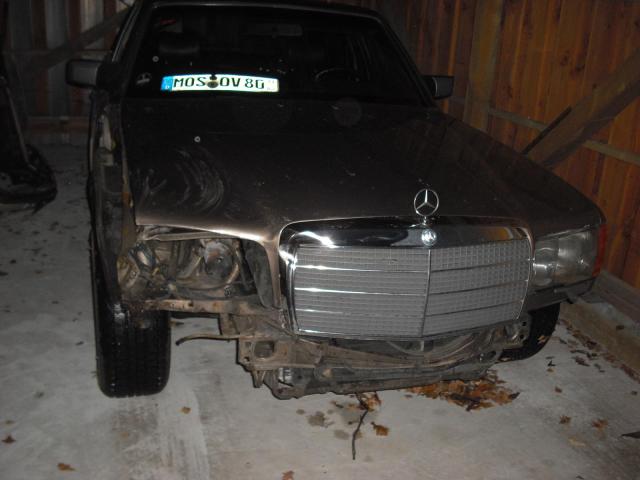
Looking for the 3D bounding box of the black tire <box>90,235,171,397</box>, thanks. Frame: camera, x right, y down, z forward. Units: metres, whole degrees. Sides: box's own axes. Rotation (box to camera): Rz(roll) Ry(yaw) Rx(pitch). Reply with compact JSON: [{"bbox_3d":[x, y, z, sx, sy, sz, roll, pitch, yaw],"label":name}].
[{"bbox_3d":[-0.666,0.234,2.460,0.207,0.625,0.625,-2,18,-19],"label":"black tire"}]

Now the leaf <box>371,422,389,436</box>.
[{"bbox_3d":[0.201,0.639,2.369,0.062,0.015,0.078,6,17,6],"label":"leaf"}]

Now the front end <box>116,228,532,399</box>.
[{"bbox_3d":[0.042,0.181,2.094,1.205,0.533,0.445,-2,18,-19],"label":"front end"}]

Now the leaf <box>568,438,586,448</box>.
[{"bbox_3d":[0.870,0.687,2.373,0.065,0.012,0.065,11,18,23],"label":"leaf"}]

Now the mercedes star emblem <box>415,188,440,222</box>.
[{"bbox_3d":[0.295,-0.095,1.948,0.080,0.105,0.014,-2,18,-19],"label":"mercedes star emblem"}]

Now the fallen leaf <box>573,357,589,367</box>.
[{"bbox_3d":[1.106,0.516,2.983,0.070,0.015,0.085,11,18,22],"label":"fallen leaf"}]

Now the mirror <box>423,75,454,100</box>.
[{"bbox_3d":[0.606,-0.780,3.594,0.175,0.125,0.110,-2,18,-19],"label":"mirror"}]

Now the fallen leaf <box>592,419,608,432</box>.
[{"bbox_3d":[0.995,0.658,2.492,0.060,0.015,0.085,12,19,24],"label":"fallen leaf"}]

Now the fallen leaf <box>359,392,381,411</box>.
[{"bbox_3d":[0.178,0.582,2.533,0.080,0.025,0.100,6,17,5],"label":"fallen leaf"}]

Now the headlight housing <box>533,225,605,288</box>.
[{"bbox_3d":[0.792,0.051,2.348,0.440,0.205,0.180,-8,20,-33],"label":"headlight housing"}]

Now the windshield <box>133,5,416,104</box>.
[{"bbox_3d":[-0.179,-0.864,3.221,1.420,0.130,0.605,-2,58,-19],"label":"windshield"}]

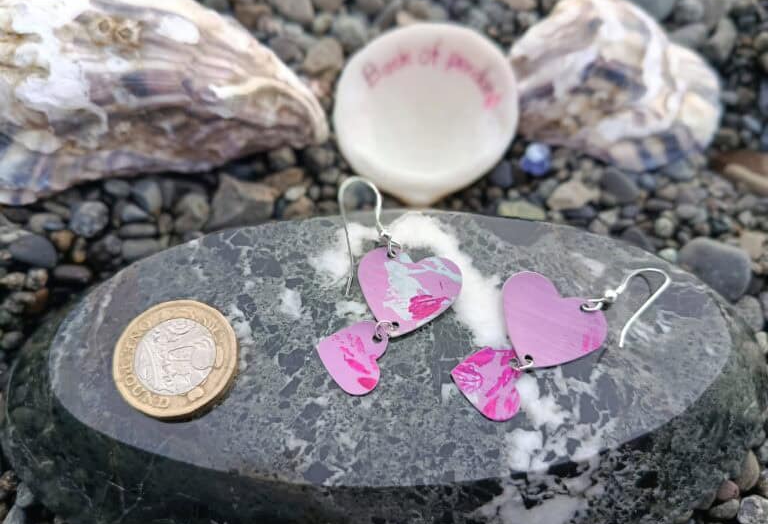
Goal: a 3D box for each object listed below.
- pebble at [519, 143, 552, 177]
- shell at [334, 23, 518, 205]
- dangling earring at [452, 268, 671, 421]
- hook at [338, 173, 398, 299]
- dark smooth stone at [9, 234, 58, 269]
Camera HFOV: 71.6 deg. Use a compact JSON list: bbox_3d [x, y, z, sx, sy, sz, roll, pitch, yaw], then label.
[{"bbox_3d":[0.048,-0.032,0.169,0.010,0.009,0.010,2,58,-3],"label":"pebble"},{"bbox_3d":[0.013,-0.046,0.165,0.055,0.015,0.053,0,96,3],"label":"shell"},{"bbox_3d":[0.037,0.010,0.112,0.054,0.005,0.024,-29,69,-18],"label":"dangling earring"},{"bbox_3d":[-0.003,-0.005,0.109,0.011,0.004,0.023,-6,101,-22],"label":"hook"},{"bbox_3d":[-0.094,-0.003,0.143,0.013,0.007,0.009,-11,60,-11],"label":"dark smooth stone"}]

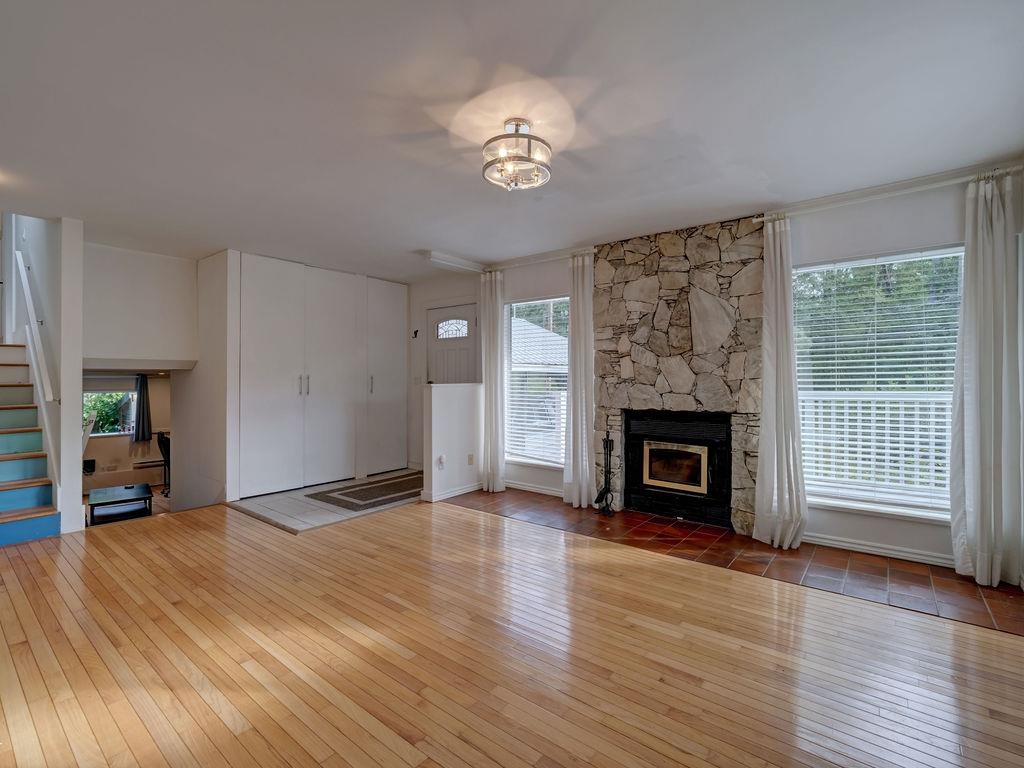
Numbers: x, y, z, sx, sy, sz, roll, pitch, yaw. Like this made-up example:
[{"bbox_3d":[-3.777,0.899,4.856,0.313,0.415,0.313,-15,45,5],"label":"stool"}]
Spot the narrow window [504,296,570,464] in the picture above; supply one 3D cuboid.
[{"bbox_3d":[0.360,-0.038,4.994,0.899,1.676,0.060,0,0,38],"label":"narrow window"}]

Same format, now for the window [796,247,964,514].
[{"bbox_3d":[2.472,-0.023,3.273,1.030,1.663,0.060,0,0,38],"label":"window"}]

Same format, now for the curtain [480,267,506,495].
[{"bbox_3d":[-0.194,-0.040,5.053,0.350,2.330,0.130,0,0,38],"label":"curtain"}]

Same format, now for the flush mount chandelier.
[{"bbox_3d":[0.027,-1.131,2.349,0.338,0.315,0.338,0,0,0],"label":"flush mount chandelier"}]

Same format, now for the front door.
[{"bbox_3d":[-0.710,0.097,5.689,0.831,2.034,0.045,0,0,38],"label":"front door"}]

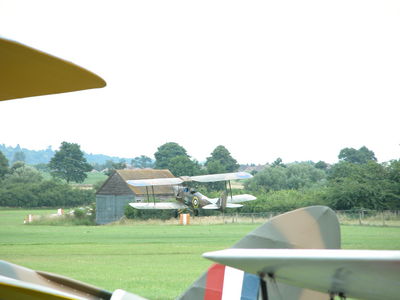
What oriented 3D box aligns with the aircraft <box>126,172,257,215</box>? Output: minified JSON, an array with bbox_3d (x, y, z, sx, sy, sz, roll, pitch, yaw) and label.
[{"bbox_3d":[0.085,3.310,203.900,8.940,2.600,7.270,-2,7,-27],"label":"aircraft"}]

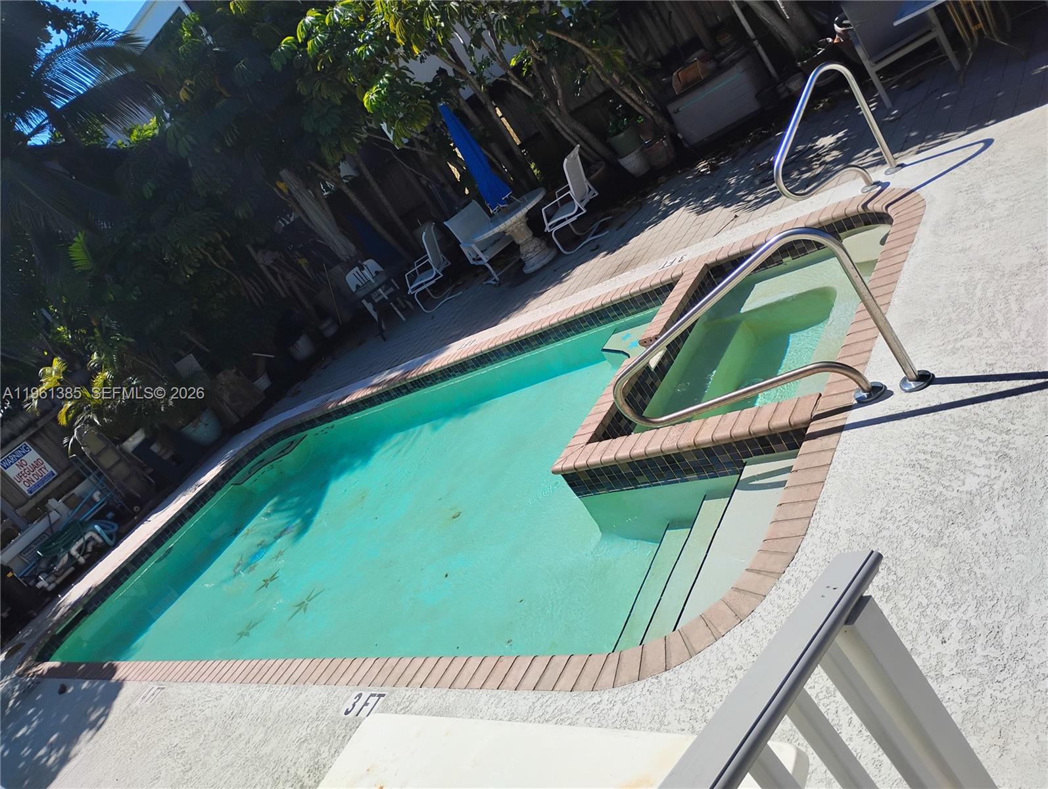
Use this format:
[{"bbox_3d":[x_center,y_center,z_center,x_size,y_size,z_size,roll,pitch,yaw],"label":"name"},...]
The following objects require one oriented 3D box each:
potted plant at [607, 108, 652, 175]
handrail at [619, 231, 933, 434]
[{"bbox_3d":[1.336,-3.290,11.132,0.447,0.884,0.447,-31,19,10],"label":"potted plant"},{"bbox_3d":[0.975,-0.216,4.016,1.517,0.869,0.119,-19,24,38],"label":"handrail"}]

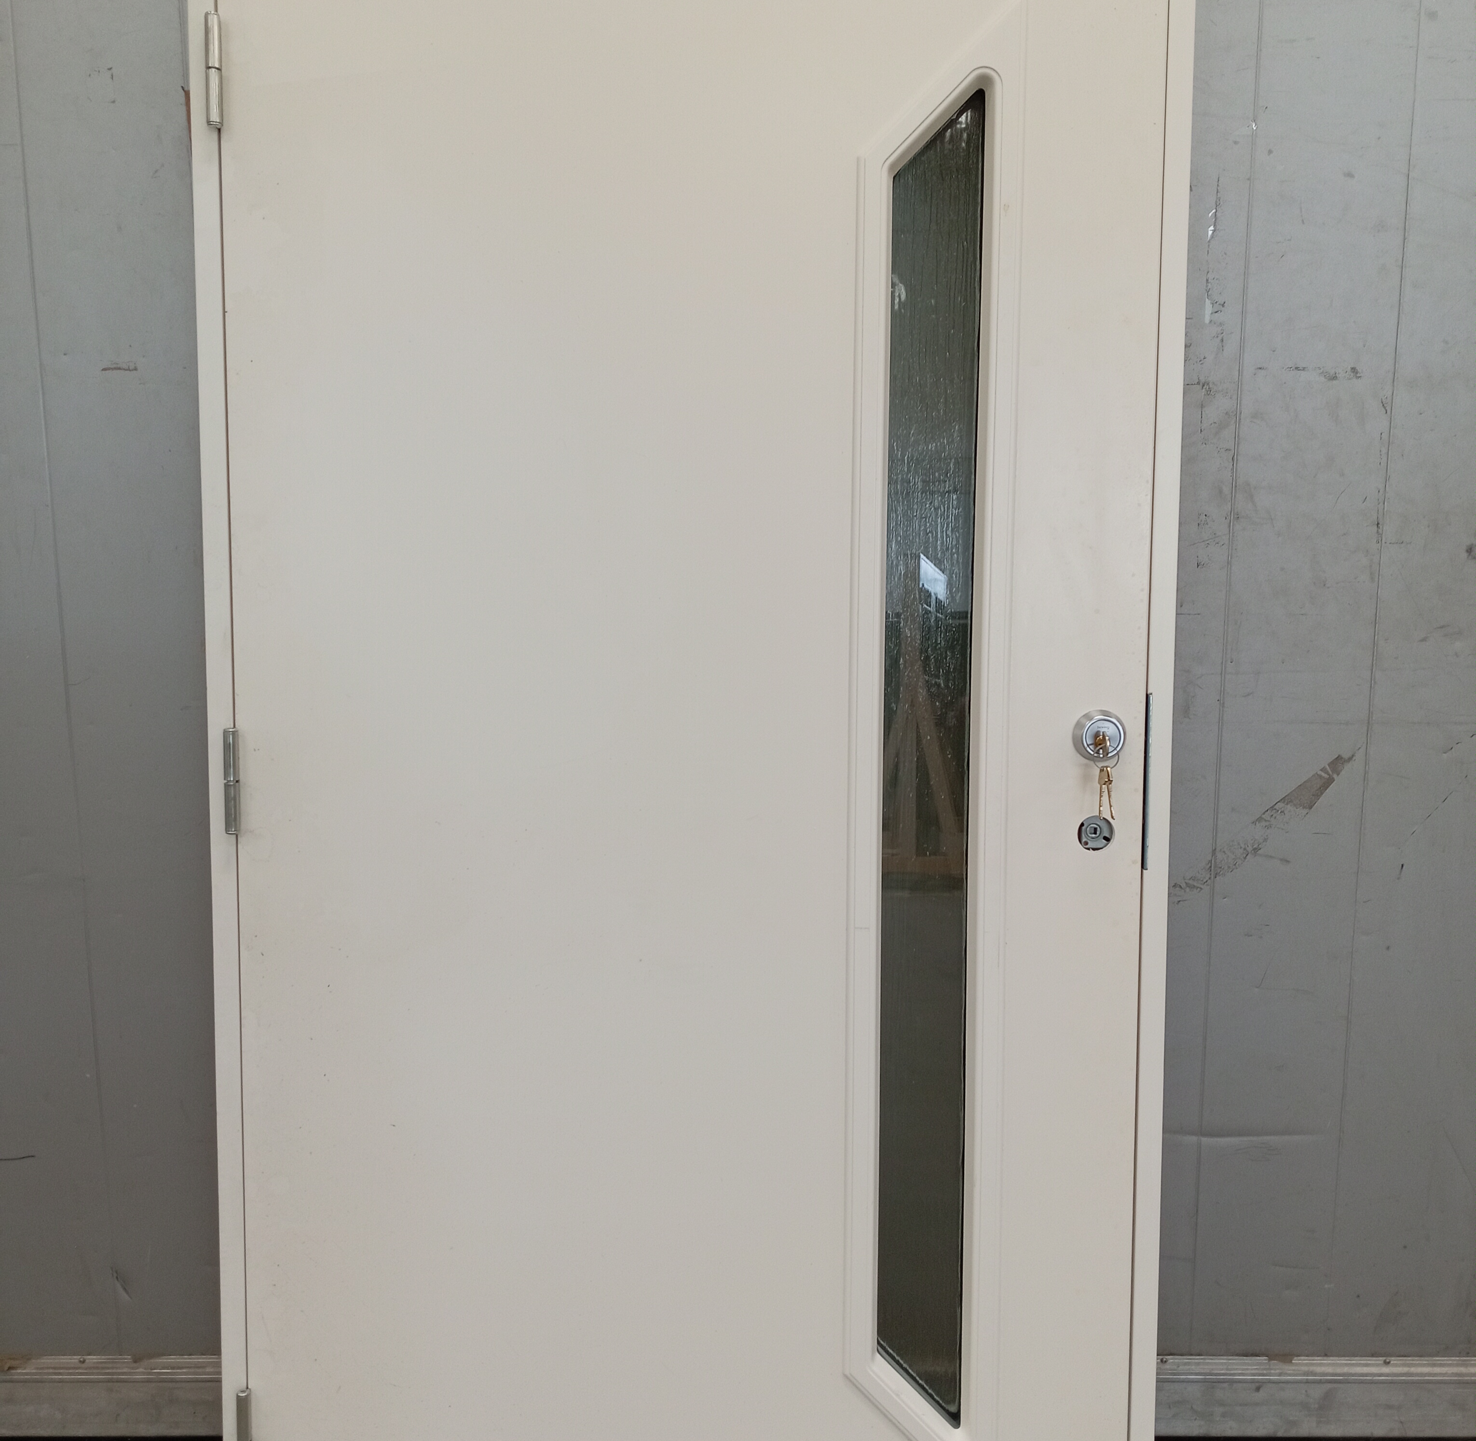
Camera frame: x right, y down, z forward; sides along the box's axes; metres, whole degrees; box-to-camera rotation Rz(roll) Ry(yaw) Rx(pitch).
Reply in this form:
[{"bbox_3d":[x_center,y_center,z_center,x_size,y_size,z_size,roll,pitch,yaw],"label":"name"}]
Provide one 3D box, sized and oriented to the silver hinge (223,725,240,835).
[{"bbox_3d":[-0.557,0.067,1.689,0.017,0.118,0.018,0,5,0],"label":"silver hinge"}]

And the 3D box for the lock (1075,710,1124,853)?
[{"bbox_3d":[0.393,0.066,1.667,0.057,0.153,0.045,0,5,0],"label":"lock"}]

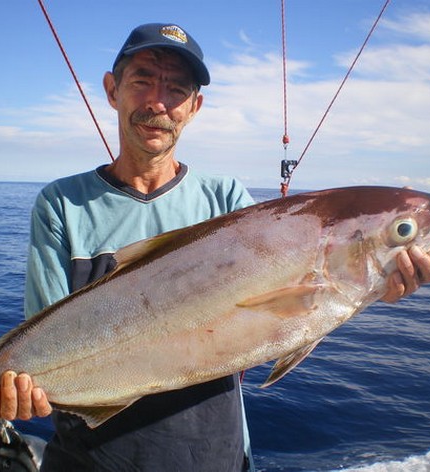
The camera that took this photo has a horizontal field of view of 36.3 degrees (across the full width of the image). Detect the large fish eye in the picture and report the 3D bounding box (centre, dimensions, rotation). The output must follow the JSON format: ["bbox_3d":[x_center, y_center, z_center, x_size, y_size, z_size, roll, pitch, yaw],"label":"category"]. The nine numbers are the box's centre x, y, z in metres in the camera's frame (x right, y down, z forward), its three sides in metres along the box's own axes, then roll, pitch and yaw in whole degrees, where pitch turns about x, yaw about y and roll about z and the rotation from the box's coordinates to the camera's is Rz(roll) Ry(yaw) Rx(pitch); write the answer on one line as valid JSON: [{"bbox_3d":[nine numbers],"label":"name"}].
[{"bbox_3d":[0.227,-0.004,0.790,0.035,0.034,0.018,-5,-3,4],"label":"large fish eye"}]

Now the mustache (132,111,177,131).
[{"bbox_3d":[-0.107,-0.200,1.135,0.082,0.031,0.028,8,5,-12],"label":"mustache"}]

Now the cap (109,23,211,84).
[{"bbox_3d":[-0.089,-0.336,1.195,0.172,0.130,0.265,10,-4,-20],"label":"cap"}]

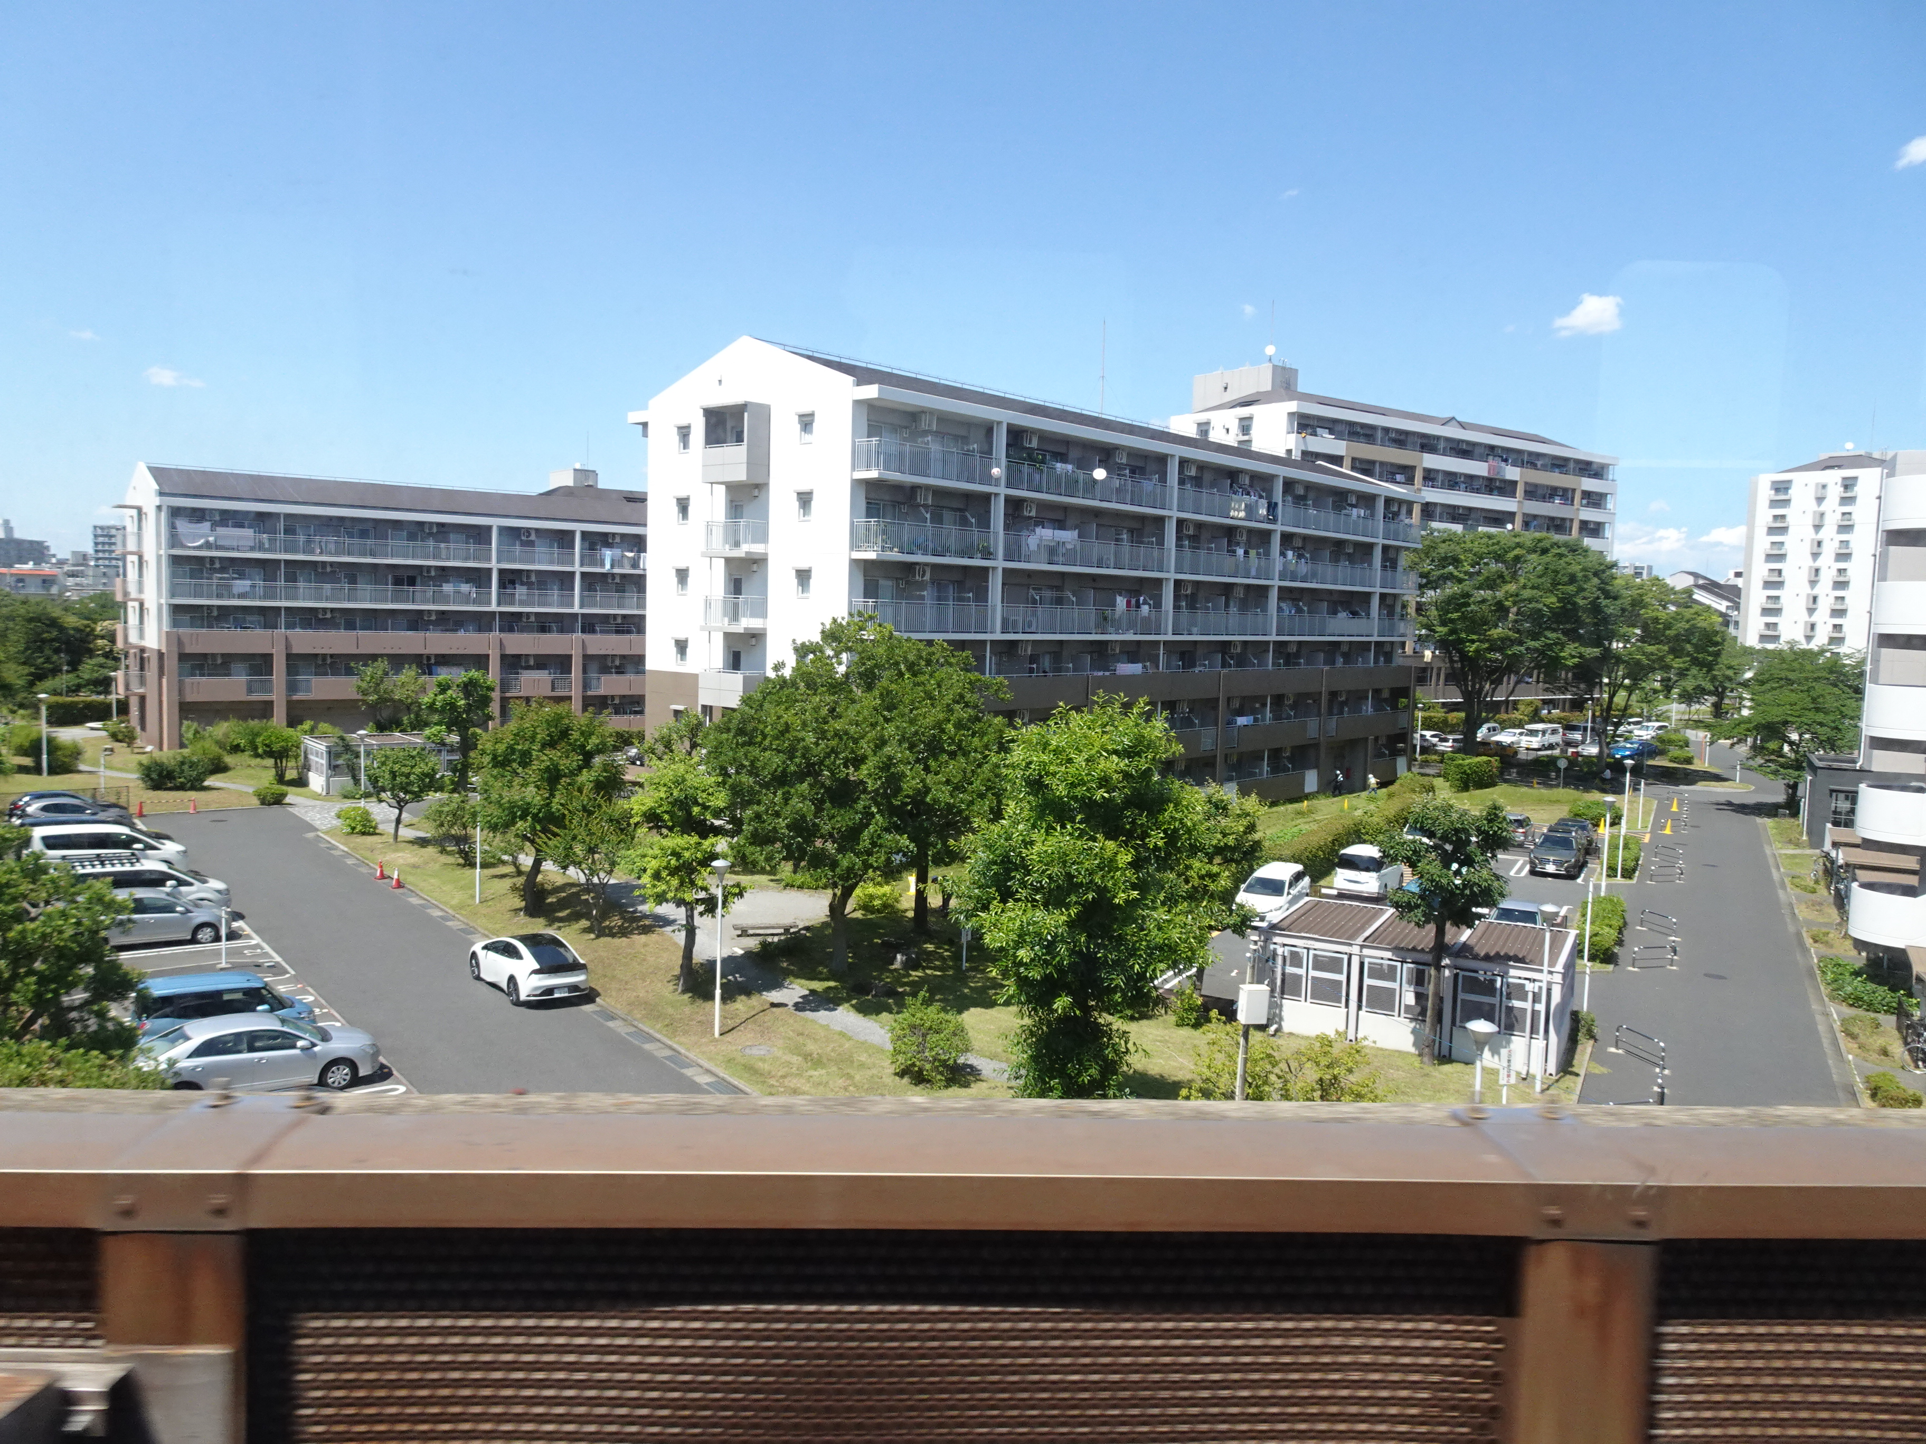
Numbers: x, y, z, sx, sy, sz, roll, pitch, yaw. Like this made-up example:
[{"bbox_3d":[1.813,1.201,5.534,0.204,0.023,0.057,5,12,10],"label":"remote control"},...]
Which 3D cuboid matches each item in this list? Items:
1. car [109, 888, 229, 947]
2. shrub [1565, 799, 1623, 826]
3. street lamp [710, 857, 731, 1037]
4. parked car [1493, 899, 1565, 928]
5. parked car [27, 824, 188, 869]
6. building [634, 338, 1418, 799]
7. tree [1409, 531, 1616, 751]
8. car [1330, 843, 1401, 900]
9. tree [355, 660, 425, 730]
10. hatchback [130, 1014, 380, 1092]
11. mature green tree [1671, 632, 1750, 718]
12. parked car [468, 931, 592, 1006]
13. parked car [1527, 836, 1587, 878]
[{"bbox_3d":[-23.122,5.504,37.525,4.400,1.550,1.700,-2,6,-37],"label":"car"},{"bbox_3d":[32.089,4.601,67.925,2.600,1.350,2.400,2,5,0],"label":"shrub"},{"bbox_3d":[-5.609,5.189,30.731,0.500,4.200,0.500,2,5,0],"label":"street lamp"},{"bbox_3d":[17.033,6.396,40.731,1.690,1.510,4.100,5,6,29],"label":"parked car"},{"bbox_3d":[-29.482,4.559,45.918,4.650,1.850,1.720,-2,6,-35],"label":"parked car"},{"bbox_3d":[6.930,-6.084,69.842,14.500,19.650,48.220,6,7,41],"label":"building"},{"bbox_3d":[39.473,-5.051,94.796,15.000,16.400,15.000,2,5,0],"label":"tree"},{"bbox_3d":[15.609,5.436,50.718,1.700,1.620,4.400,5,6,29],"label":"car"},{"bbox_3d":[-35.066,-0.943,81.747,4.400,5.900,4.400,2,5,0],"label":"tree"},{"bbox_3d":[-14.404,6.767,27.320,4.570,1.470,1.700,-2,6,-34],"label":"hatchback"},{"bbox_3d":[84.105,-5.359,150.272,9.170,10.170,9.170,4,6,29],"label":"mature green tree"},{"bbox_3d":[-11.401,6.227,34.979,1.780,1.430,4.600,-2,6,-39],"label":"parked car"},{"bbox_3d":[24.799,5.294,55.456,1.800,1.600,4.450,4,5,28],"label":"parked car"}]

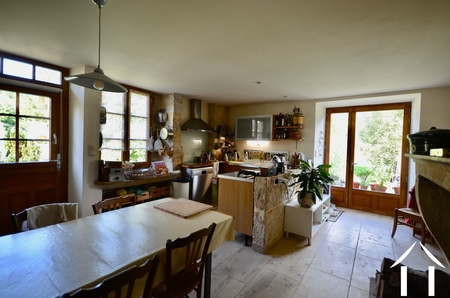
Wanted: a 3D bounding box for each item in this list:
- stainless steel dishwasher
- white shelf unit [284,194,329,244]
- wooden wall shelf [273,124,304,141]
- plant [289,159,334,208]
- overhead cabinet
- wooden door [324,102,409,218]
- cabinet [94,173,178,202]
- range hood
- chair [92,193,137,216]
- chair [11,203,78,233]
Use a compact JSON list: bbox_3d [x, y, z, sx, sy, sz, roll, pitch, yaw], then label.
[{"bbox_3d":[-0.745,0.844,4.575,0.600,0.840,0.600,2,2,37],"label":"stainless steel dishwasher"},{"bbox_3d":[1.414,1.099,3.340,0.390,0.497,1.210,2,2,37],"label":"white shelf unit"},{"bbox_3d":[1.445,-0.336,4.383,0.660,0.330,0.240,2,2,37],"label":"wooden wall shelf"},{"bbox_3d":[1.292,0.488,3.071,0.630,0.730,0.640,2,2,37],"label":"plant"},{"bbox_3d":[0.777,-0.480,4.818,0.950,0.570,0.360,2,2,37],"label":"overhead cabinet"},{"bbox_3d":[3.038,0.206,4.412,1.520,2.320,0.100,2,2,37],"label":"wooden door"},{"bbox_3d":[-1.601,0.871,3.720,0.440,0.780,1.600,2,2,37],"label":"cabinet"},{"bbox_3d":[-0.703,-0.770,4.753,0.500,0.740,0.870,2,2,37],"label":"range hood"},{"bbox_3d":[-0.899,0.902,1.791,0.460,0.840,0.440,2,2,32],"label":"chair"},{"bbox_3d":[-1.261,0.899,1.483,0.460,0.840,0.430,3,2,40],"label":"chair"}]

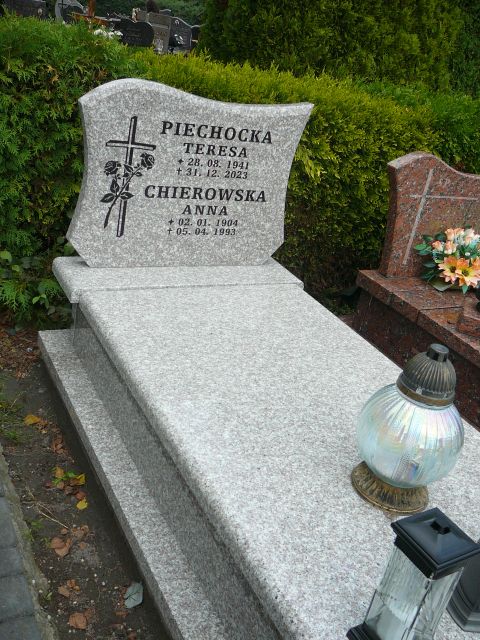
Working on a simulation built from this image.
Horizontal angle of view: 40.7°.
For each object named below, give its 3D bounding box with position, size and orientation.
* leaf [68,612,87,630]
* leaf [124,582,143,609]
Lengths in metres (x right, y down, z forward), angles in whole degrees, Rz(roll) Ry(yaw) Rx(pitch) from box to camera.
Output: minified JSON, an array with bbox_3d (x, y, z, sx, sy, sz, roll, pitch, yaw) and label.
[{"bbox_3d":[-0.322,0.598,1.287,0.037,0.010,0.038,7,26,-11],"label":"leaf"},{"bbox_3d":[-0.224,0.578,1.367,0.039,0.014,0.063,6,26,-11],"label":"leaf"}]

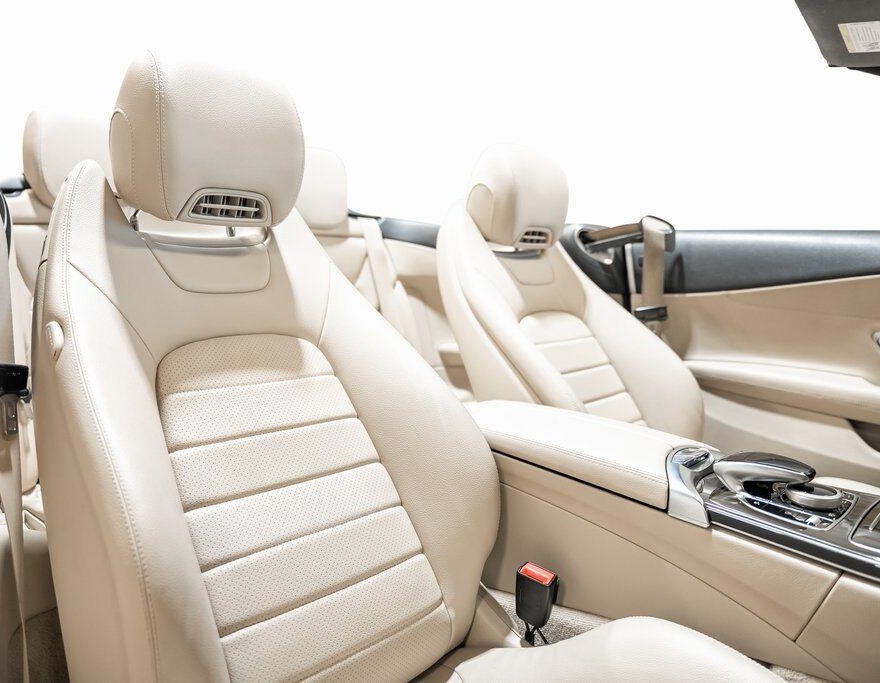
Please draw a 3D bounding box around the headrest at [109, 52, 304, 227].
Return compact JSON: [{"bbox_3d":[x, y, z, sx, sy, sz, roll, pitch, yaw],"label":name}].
[{"bbox_3d":[-0.306,-0.258,0.935,0.150,0.210,0.258,4,6,41],"label":"headrest"}]

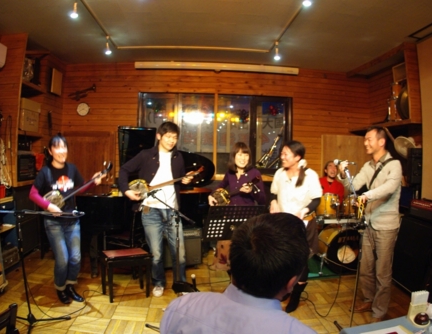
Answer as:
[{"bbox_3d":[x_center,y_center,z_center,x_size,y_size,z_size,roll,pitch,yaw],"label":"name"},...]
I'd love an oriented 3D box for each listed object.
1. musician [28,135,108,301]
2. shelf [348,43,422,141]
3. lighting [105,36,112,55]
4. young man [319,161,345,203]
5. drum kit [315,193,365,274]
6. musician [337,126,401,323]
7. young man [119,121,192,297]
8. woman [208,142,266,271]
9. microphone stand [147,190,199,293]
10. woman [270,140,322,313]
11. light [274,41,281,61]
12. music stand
[{"bbox_3d":[-1.416,0.496,3.319,0.620,1.600,0.450,-1,3,-24],"label":"musician"},{"bbox_3d":[2.199,-0.958,4.710,0.330,0.950,1.600,1,3,-3],"label":"shelf"},{"bbox_3d":[-1.240,-1.400,4.000,0.090,0.210,0.100,1,1,-18],"label":"lighting"},{"bbox_3d":[1.570,0.600,4.720,0.550,1.360,0.650,1,1,9],"label":"young man"},{"bbox_3d":[1.650,0.860,4.420,1.200,1.000,0.950,1,1,7],"label":"drum kit"},{"bbox_3d":[1.408,0.490,3.084,0.530,1.690,0.470,0,3,-18],"label":"musician"},{"bbox_3d":[-0.590,0.420,3.420,0.680,1.730,0.420,1,1,-9],"label":"young man"},{"bbox_3d":[0.225,0.530,3.650,0.560,1.570,0.400,1,1,12],"label":"woman"},{"bbox_3d":[-0.417,0.760,3.517,0.500,1.050,0.340,0,3,-6],"label":"microphone stand"},{"bbox_3d":[0.710,0.540,3.120,0.500,1.560,0.380,2,1,23],"label":"woman"},{"bbox_3d":[0.672,-1.274,3.799,0.080,0.240,0.090,1,3,3],"label":"light"},{"bbox_3d":[0.165,0.830,3.100,0.500,1.000,0.430,1,1,-16],"label":"music stand"}]

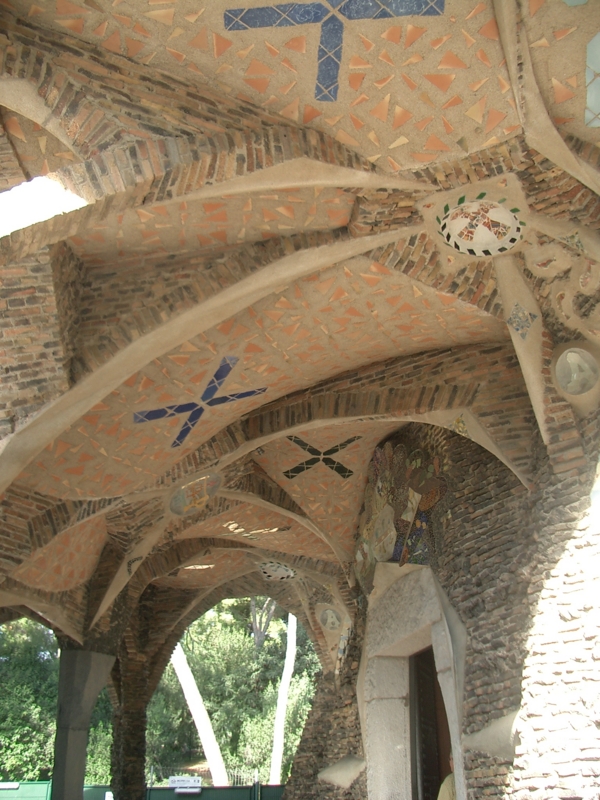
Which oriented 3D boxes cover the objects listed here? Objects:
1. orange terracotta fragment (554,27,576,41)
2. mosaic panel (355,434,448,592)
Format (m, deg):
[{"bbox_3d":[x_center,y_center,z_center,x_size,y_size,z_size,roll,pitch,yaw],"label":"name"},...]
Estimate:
[{"bbox_3d":[1.280,-1.767,3.900,0.120,0.020,0.055,-19,-39,25],"label":"orange terracotta fragment"},{"bbox_3d":[0.922,1.043,7.500,0.220,1.270,1.450,14,-30,-27],"label":"mosaic panel"}]

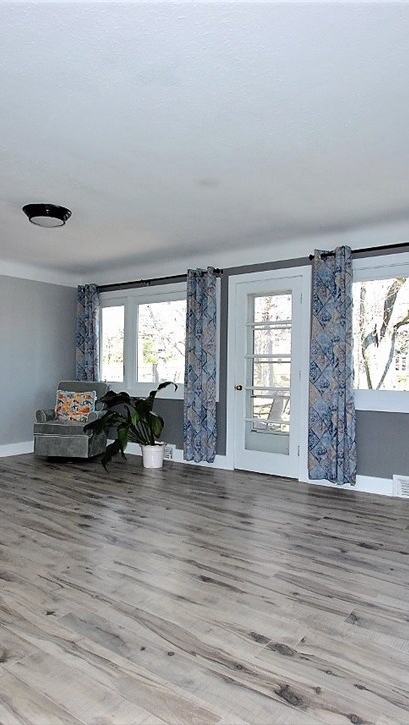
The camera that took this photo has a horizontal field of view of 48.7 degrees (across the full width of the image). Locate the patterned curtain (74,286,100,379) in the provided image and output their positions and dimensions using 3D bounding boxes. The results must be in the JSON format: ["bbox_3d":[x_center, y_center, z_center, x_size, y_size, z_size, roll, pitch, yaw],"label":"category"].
[{"bbox_3d":[-1.598,0.023,6.223,0.440,2.180,0.110,0,0,36],"label":"patterned curtain"}]

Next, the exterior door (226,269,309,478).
[{"bbox_3d":[0.641,0.116,4.711,0.965,2.130,0.100,0,0,36],"label":"exterior door"}]

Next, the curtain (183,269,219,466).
[{"bbox_3d":[-0.031,0.032,5.096,0.450,2.180,0.110,0,0,36],"label":"curtain"}]

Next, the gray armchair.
[{"bbox_3d":[-1.606,0.695,5.627,0.710,0.940,0.790,0,0,14],"label":"gray armchair"}]

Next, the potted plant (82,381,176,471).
[{"bbox_3d":[-0.762,0.691,5.147,0.970,0.950,0.750,0,0,0],"label":"potted plant"}]

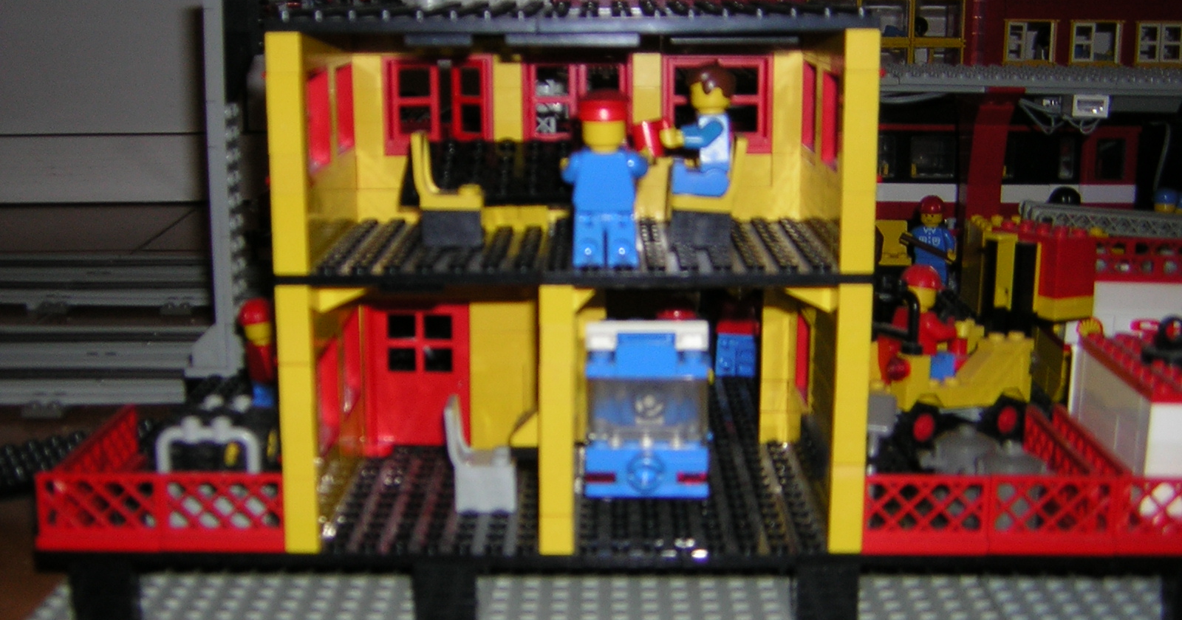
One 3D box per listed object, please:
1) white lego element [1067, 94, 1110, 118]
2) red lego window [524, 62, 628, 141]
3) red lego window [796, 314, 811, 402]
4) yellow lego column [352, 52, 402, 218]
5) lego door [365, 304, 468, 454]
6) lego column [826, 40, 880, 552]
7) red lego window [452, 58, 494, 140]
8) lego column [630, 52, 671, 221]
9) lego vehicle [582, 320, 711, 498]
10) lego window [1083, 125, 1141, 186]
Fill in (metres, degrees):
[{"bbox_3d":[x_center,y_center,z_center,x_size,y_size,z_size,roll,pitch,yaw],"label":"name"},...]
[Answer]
[{"bbox_3d":[0.235,-0.096,0.690,0.016,0.011,0.014,0,11,0],"label":"white lego element"},{"bbox_3d":[-0.004,-0.060,0.428,0.032,0.029,0.008,0,13,0],"label":"red lego window"},{"bbox_3d":[0.064,0.014,0.422,0.008,0.029,0.031,0,13,0],"label":"red lego window"},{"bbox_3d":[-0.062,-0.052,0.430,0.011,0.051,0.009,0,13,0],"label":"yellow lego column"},{"bbox_3d":[-0.052,0.020,0.437,0.032,0.046,0.007,0,11,0],"label":"lego door"},{"bbox_3d":[0.064,-0.003,0.356,0.008,0.129,0.009,0,12,0],"label":"lego column"},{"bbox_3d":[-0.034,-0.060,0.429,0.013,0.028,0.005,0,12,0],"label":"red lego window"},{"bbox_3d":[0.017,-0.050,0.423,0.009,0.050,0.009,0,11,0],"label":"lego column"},{"bbox_3d":[0.015,0.022,0.416,0.033,0.050,0.064,0,11,0],"label":"lego vehicle"},{"bbox_3d":[0.278,-0.082,0.786,0.031,0.030,0.006,0,12,0],"label":"lego window"}]

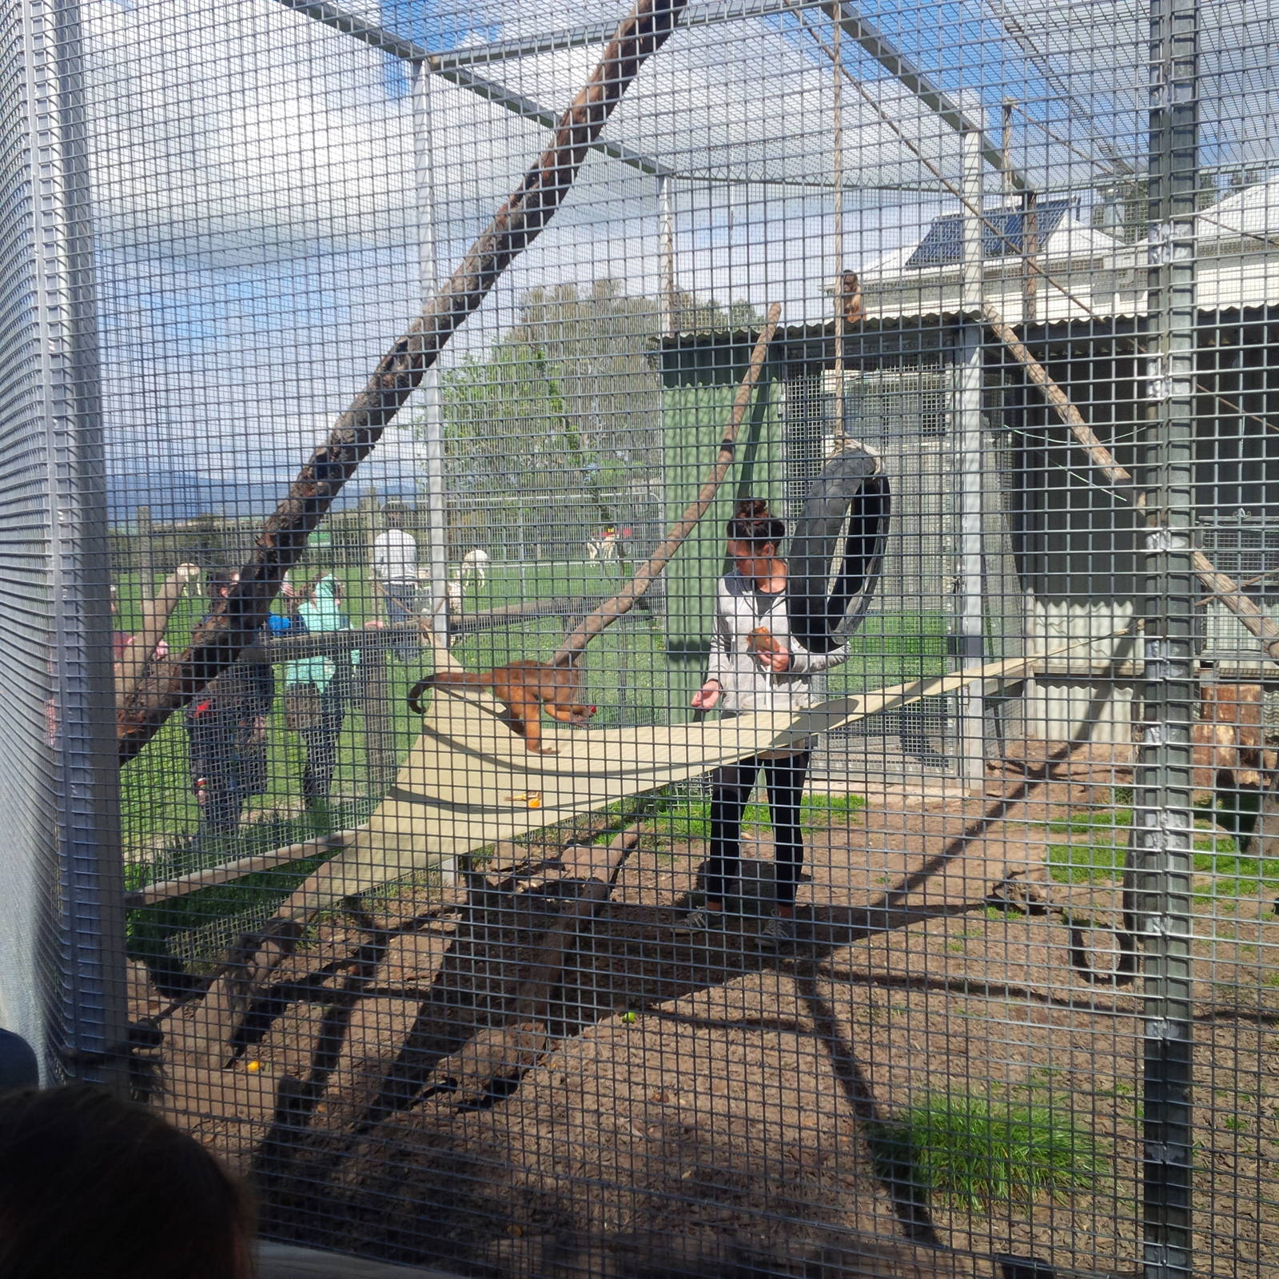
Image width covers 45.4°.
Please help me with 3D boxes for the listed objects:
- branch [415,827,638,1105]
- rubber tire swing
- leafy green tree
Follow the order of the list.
[{"bbox_3d":[-0.243,1.010,5.816,0.320,0.220,3.294,-1,5,8],"label":"branch"},{"bbox_3d":[0.605,-0.265,4.622,0.160,0.610,0.610,15,10,21],"label":"rubber tire swing"},{"bbox_3d":[-1.821,-9.317,64.000,13.200,11.400,11.000,-1,5,-2],"label":"leafy green tree"}]

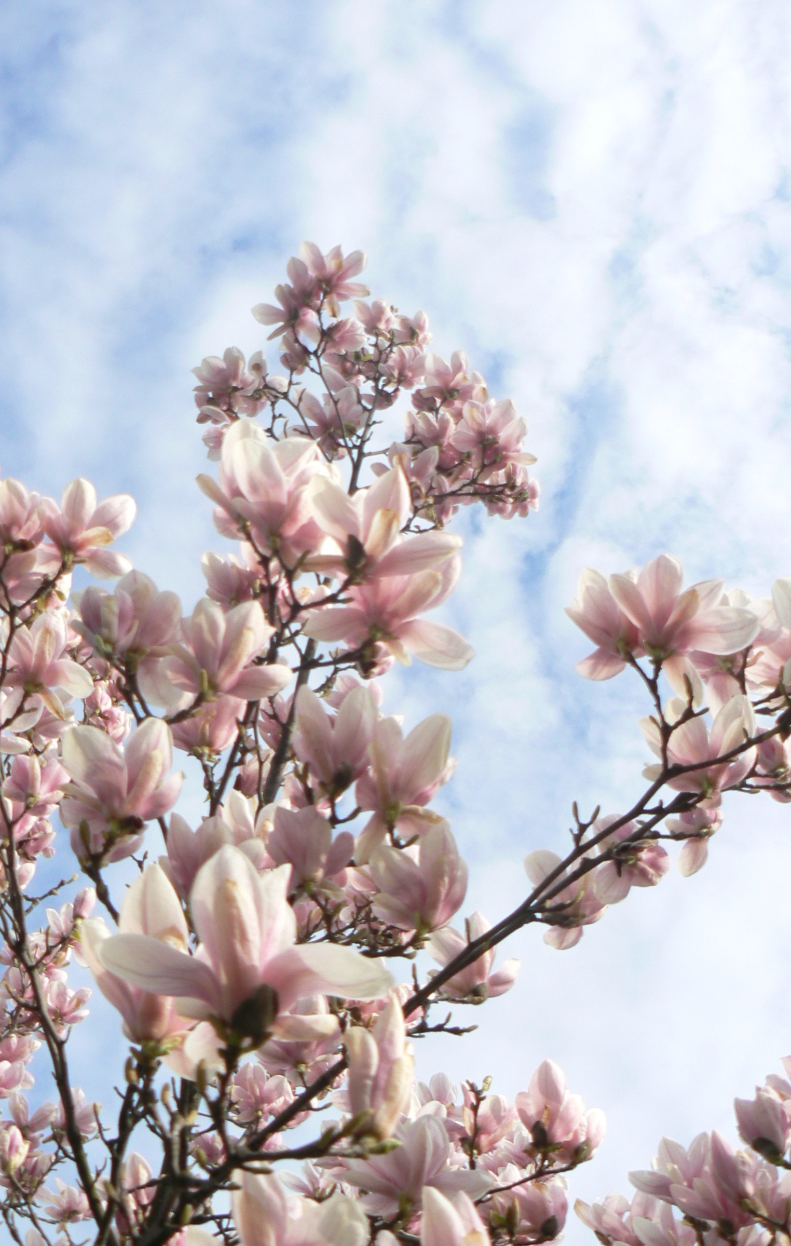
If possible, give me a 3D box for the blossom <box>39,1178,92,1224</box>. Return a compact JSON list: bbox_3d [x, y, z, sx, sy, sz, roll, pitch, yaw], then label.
[{"bbox_3d":[-0.662,1.160,2.600,0.107,0.091,0.102,7,-34,-11],"label":"blossom"}]

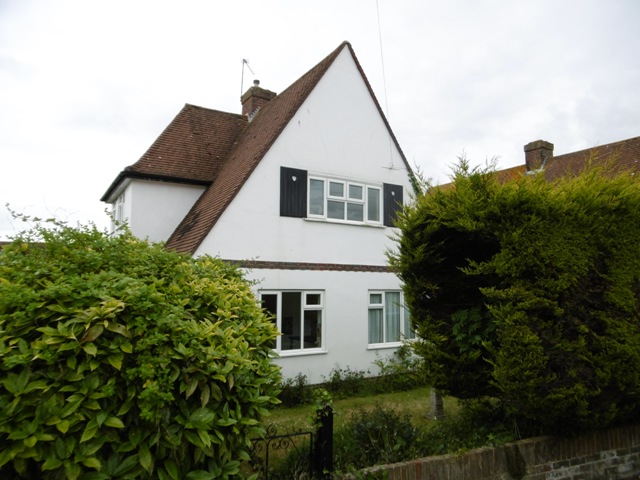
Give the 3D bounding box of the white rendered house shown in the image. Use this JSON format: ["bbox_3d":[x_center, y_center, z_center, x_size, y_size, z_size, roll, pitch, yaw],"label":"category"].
[{"bbox_3d":[-1.898,-0.764,13.295,7.670,8.200,8.570,4,-5,-31],"label":"white rendered house"}]

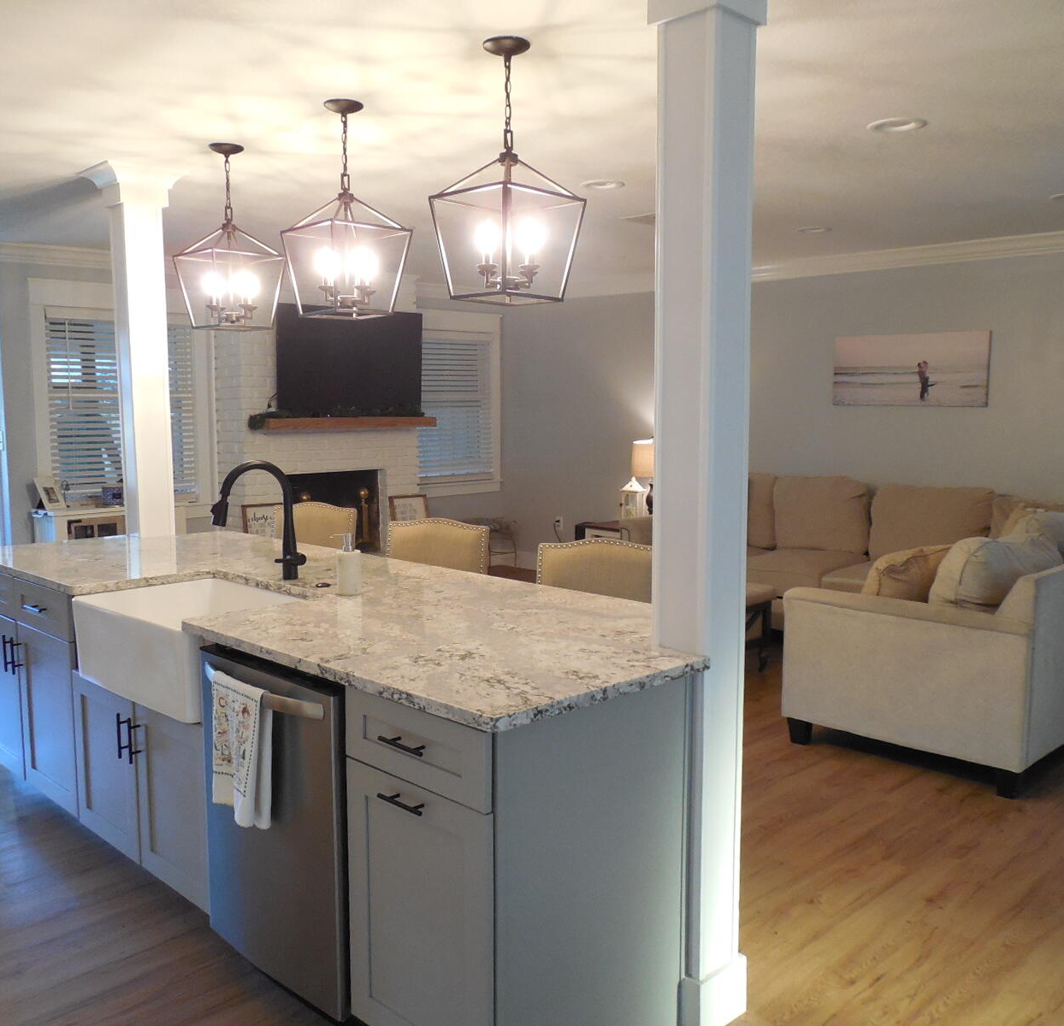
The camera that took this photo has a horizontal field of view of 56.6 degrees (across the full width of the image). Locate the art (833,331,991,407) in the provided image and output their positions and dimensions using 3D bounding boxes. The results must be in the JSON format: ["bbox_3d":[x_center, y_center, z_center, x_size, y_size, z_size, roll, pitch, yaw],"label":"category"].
[{"bbox_3d":[2.377,-0.900,6.246,0.035,0.450,1.000,-6,8,-44],"label":"art"}]

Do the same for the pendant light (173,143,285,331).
[{"bbox_3d":[-1.167,-1.054,3.805,0.303,0.685,0.303,-6,8,-44],"label":"pendant light"}]

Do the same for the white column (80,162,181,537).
[{"bbox_3d":[-1.701,-0.224,4.364,0.340,2.447,0.340,-6,8,-44],"label":"white column"}]

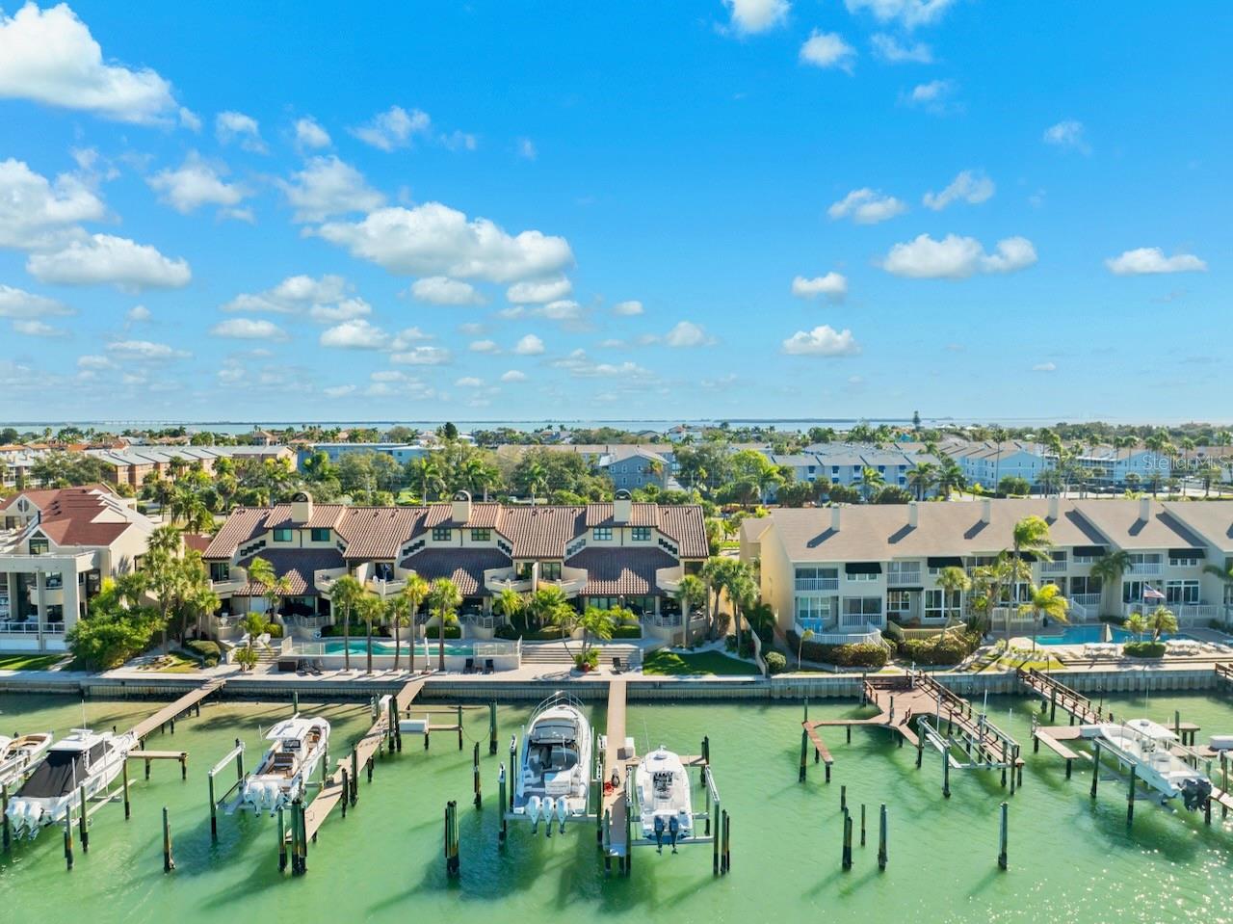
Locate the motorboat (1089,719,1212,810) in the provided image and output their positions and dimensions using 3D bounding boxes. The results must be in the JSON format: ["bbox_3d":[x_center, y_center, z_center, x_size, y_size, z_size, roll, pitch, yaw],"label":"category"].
[{"bbox_3d":[29.700,16.168,47.700,2.600,3.400,7.900,0,3,0],"label":"motorboat"}]

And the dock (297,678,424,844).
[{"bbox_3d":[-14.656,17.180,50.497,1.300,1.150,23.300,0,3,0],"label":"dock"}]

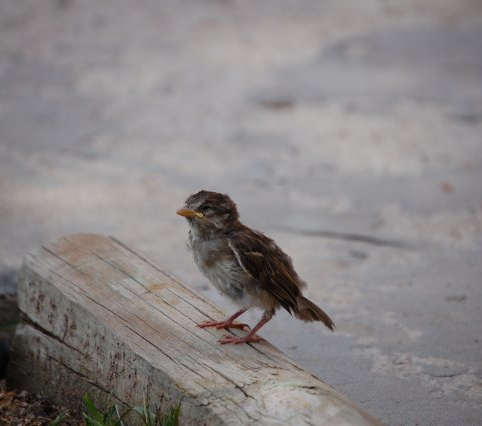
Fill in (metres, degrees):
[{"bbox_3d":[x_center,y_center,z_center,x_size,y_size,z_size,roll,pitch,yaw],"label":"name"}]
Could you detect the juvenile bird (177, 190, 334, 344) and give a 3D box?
[{"bbox_3d":[0.008,0.027,3.050,0.097,0.096,0.047,-8,25,-18],"label":"juvenile bird"}]

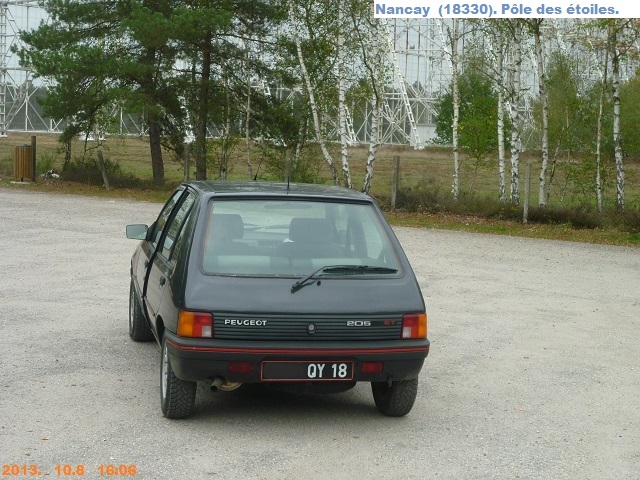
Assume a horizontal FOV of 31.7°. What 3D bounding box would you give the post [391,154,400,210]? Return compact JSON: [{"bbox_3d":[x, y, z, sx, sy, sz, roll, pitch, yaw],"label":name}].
[{"bbox_3d":[1.827,-1.382,27.362,0.125,1.321,0.125,3,5,4],"label":"post"}]

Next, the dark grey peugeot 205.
[{"bbox_3d":[-0.472,0.257,7.981,1.600,1.380,3.700,2,5,-14],"label":"dark grey peugeot 205"}]

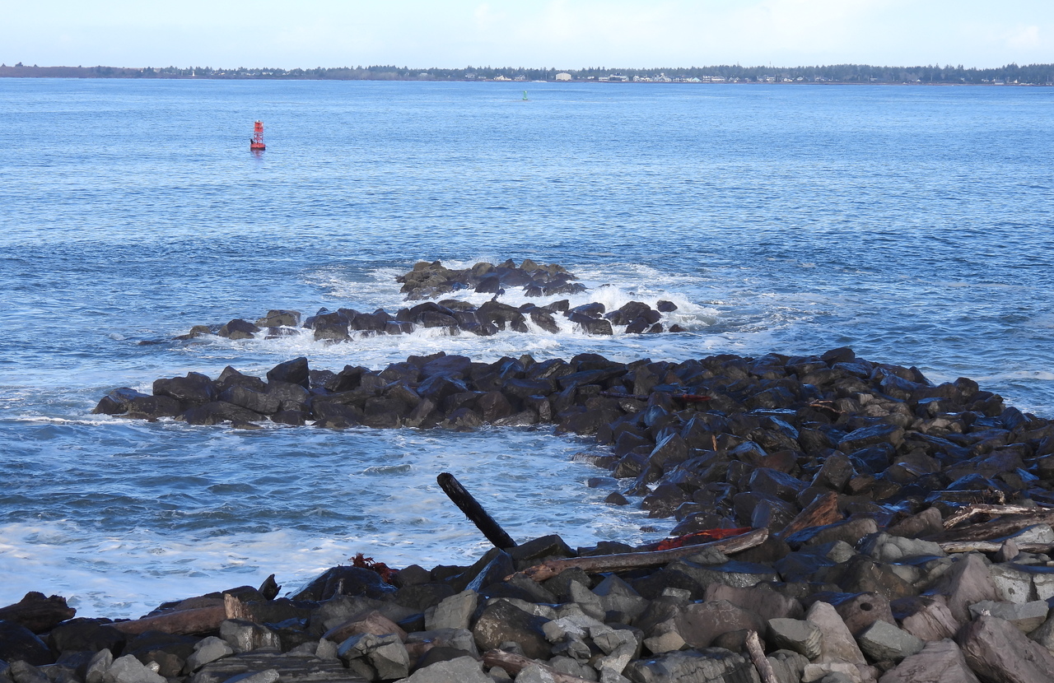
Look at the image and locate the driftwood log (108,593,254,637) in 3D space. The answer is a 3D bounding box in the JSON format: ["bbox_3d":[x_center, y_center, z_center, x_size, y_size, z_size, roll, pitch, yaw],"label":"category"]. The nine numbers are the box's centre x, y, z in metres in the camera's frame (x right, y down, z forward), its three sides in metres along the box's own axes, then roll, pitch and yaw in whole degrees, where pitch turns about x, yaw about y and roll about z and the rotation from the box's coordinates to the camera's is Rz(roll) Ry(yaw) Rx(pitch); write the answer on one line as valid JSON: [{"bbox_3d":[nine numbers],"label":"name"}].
[{"bbox_3d":[-6.947,5.500,51.680,2.750,0.500,0.520,-7,6,1],"label":"driftwood log"}]

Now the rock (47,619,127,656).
[{"bbox_3d":[-8.843,5.964,52.000,1.500,0.750,1.200,0,6,0],"label":"rock"}]

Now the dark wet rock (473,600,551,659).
[{"bbox_3d":[-0.294,5.592,50.000,1.450,1.000,1.200,0,6,0],"label":"dark wet rock"}]

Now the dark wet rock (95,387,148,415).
[{"bbox_3d":[-14.909,2.169,95.340,1.950,0.950,1.400,0,6,0],"label":"dark wet rock"}]

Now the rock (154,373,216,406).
[{"bbox_3d":[-12.990,1.833,98.500,2.400,1.250,1.700,0,6,0],"label":"rock"}]

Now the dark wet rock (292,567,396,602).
[{"bbox_3d":[-4.141,5.537,58.500,2.300,0.800,1.500,0,6,0],"label":"dark wet rock"}]

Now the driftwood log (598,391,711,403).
[{"bbox_3d":[4.367,1.896,88.278,4.000,0.330,0.330,2,6,15],"label":"driftwood log"}]

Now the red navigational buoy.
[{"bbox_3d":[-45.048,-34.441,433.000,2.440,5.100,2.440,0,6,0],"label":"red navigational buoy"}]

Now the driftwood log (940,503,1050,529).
[{"bbox_3d":[10.605,3.918,58.222,2.500,0.420,0.500,-3,6,-5],"label":"driftwood log"}]

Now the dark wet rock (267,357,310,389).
[{"bbox_3d":[-8.725,1.160,94.725,1.500,1.150,1.250,0,6,0],"label":"dark wet rock"}]

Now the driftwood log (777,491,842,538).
[{"bbox_3d":[6.555,4.017,59.975,1.500,0.500,0.500,-30,17,-19],"label":"driftwood log"}]

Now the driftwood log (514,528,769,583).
[{"bbox_3d":[2.632,5.061,60.600,6.300,0.500,0.500,-6,8,-20],"label":"driftwood log"}]

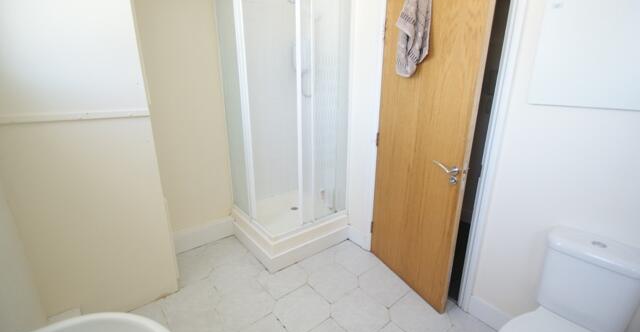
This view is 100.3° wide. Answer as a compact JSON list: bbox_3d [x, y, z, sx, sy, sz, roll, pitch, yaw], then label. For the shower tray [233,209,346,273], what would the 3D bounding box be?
[{"bbox_3d":[-0.288,0.568,2.596,0.823,0.270,0.779,-13,21,-37],"label":"shower tray"}]

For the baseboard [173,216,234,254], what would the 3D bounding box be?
[{"bbox_3d":[-1.078,0.639,2.473,0.560,0.200,0.022,-13,21,-37],"label":"baseboard"}]

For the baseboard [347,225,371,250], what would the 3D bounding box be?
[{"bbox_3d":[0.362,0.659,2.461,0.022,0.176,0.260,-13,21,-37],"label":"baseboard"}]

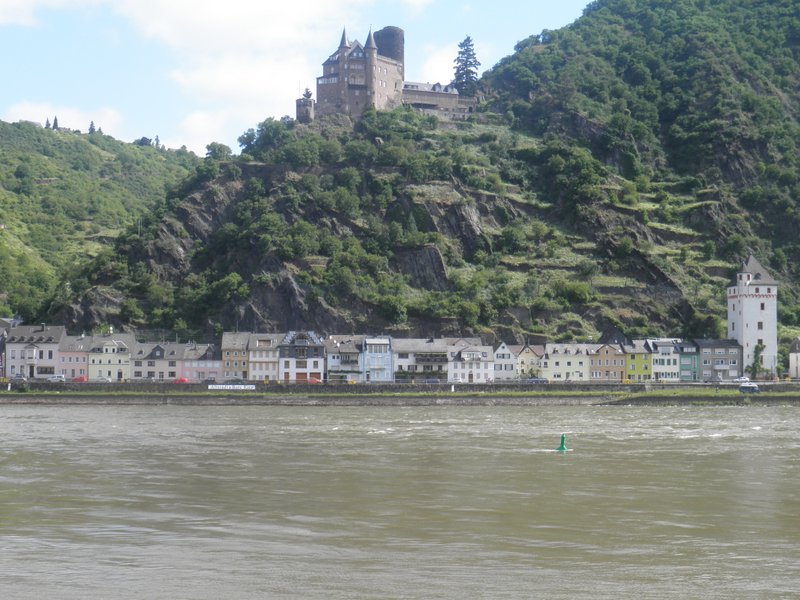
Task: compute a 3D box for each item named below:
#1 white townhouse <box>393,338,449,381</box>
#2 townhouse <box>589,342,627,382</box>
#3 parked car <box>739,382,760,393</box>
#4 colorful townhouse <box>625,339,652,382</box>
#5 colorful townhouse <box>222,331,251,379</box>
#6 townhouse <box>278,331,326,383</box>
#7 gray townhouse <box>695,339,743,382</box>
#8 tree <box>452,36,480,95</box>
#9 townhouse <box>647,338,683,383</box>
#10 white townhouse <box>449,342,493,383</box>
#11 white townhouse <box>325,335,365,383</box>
[{"bbox_3d":[5.240,15.560,349.950,13.790,11.200,10.500,0,-3,0],"label":"white townhouse"},{"bbox_3d":[52.510,16.240,349.650,9.060,9.660,10.000,0,-3,0],"label":"townhouse"},{"bbox_3d":[82.165,20.652,321.342,4.900,2.413,1.900,0,-3,0],"label":"parked car"},{"bbox_3d":[60.360,15.770,349.680,6.330,10.760,10.000,0,-3,0],"label":"colorful townhouse"},{"bbox_3d":[-41.345,14.528,347.746,7.256,12.482,10.000,0,-3,0],"label":"colorful townhouse"},{"bbox_3d":[-24.840,14.720,350.000,11.210,13.030,10.500,0,-3,0],"label":"townhouse"},{"bbox_3d":[81.140,15.570,349.690,10.750,10.890,10.000,0,-3,0],"label":"gray townhouse"},{"bbox_3d":[27.178,-94.912,556.515,11.000,25.192,11.000,0,-3,0],"label":"tree"},{"bbox_3d":[66.856,15.508,347.689,7.456,10.871,10.000,0,-3,0],"label":"townhouse"},{"bbox_3d":[17.953,16.296,347.642,11.850,9.643,10.000,0,-3,0],"label":"white townhouse"},{"bbox_3d":[-13.930,15.160,349.720,8.930,12.120,10.000,0,-3,0],"label":"white townhouse"}]

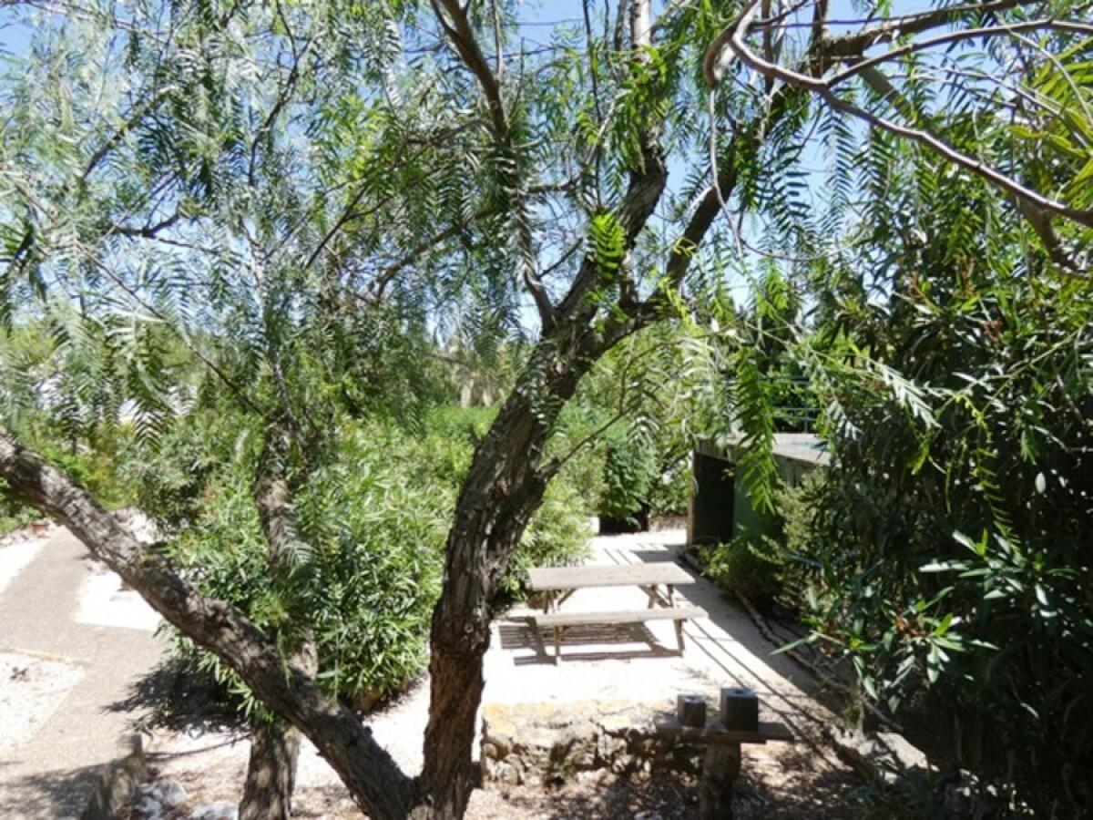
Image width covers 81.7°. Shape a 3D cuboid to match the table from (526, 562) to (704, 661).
[{"bbox_3d":[0.723,2.268,7.312,1.820,0.725,1.470,-1,1,-5],"label":"table"}]

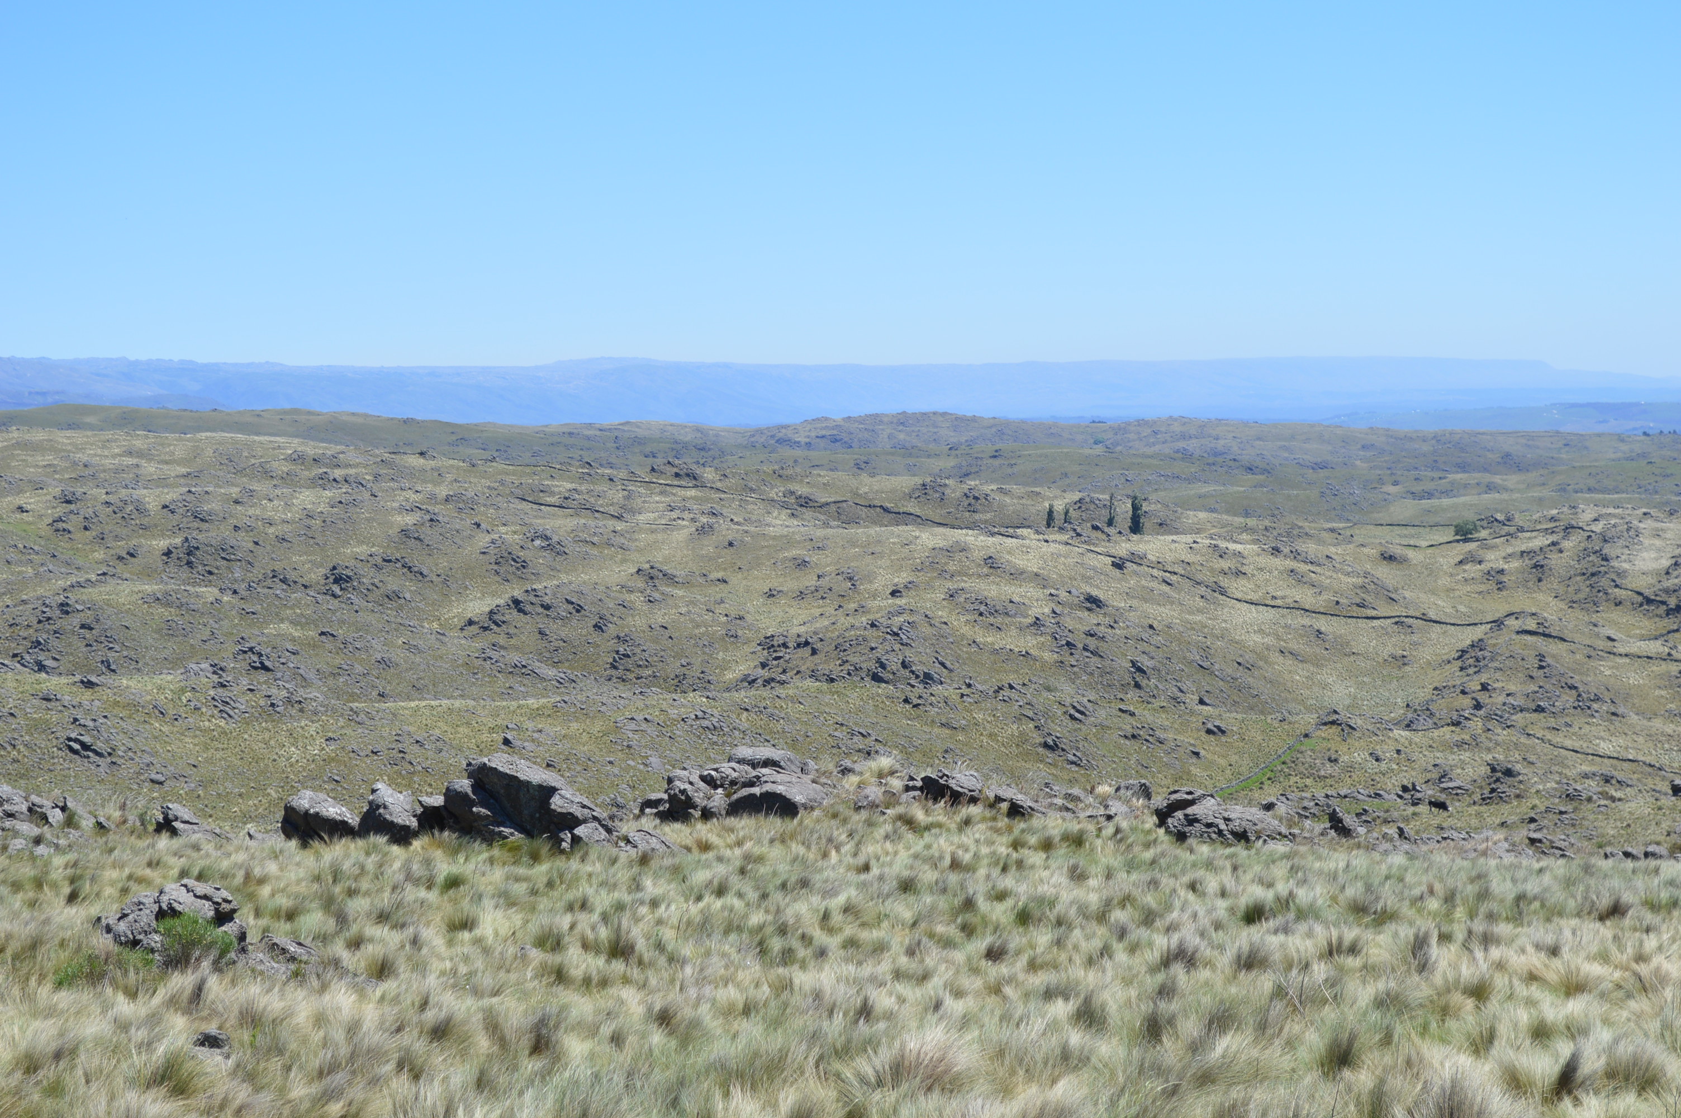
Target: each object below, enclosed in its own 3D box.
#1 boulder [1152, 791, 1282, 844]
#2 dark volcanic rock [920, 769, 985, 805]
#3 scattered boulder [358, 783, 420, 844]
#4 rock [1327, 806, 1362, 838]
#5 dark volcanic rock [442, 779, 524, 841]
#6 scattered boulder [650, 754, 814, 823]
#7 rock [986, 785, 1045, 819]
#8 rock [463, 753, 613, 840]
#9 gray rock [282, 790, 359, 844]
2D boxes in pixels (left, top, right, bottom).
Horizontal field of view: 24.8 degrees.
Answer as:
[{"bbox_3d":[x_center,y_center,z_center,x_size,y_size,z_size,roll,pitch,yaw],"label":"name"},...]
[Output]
[{"bbox_3d":[5.043,3.440,51.000,1.733,0.714,1.213,0,3,0],"label":"boulder"},{"bbox_3d":[1.707,3.494,58.500,0.964,0.534,0.723,0,3,0],"label":"dark volcanic rock"},{"bbox_3d":[-5.787,3.271,49.000,0.775,0.774,0.736,0,3,0],"label":"scattered boulder"},{"bbox_3d":[7.637,4.002,58.000,0.546,0.495,0.546,0,3,0],"label":"rock"},{"bbox_3d":[-4.631,3.254,49.500,1.033,0.812,0.878,0,3,0],"label":"dark volcanic rock"},{"bbox_3d":[-1.615,3.354,56.000,2.431,0.967,1.750,0,3,0],"label":"scattered boulder"},{"bbox_3d":[2.580,3.588,56.500,0.817,0.479,0.613,0,3,0],"label":"rock"},{"bbox_3d":[-3.940,3.098,50.000,1.884,1.087,1.319,0,3,0],"label":"rock"},{"bbox_3d":[-6.747,3.347,49.500,0.983,0.690,0.835,0,3,0],"label":"gray rock"}]

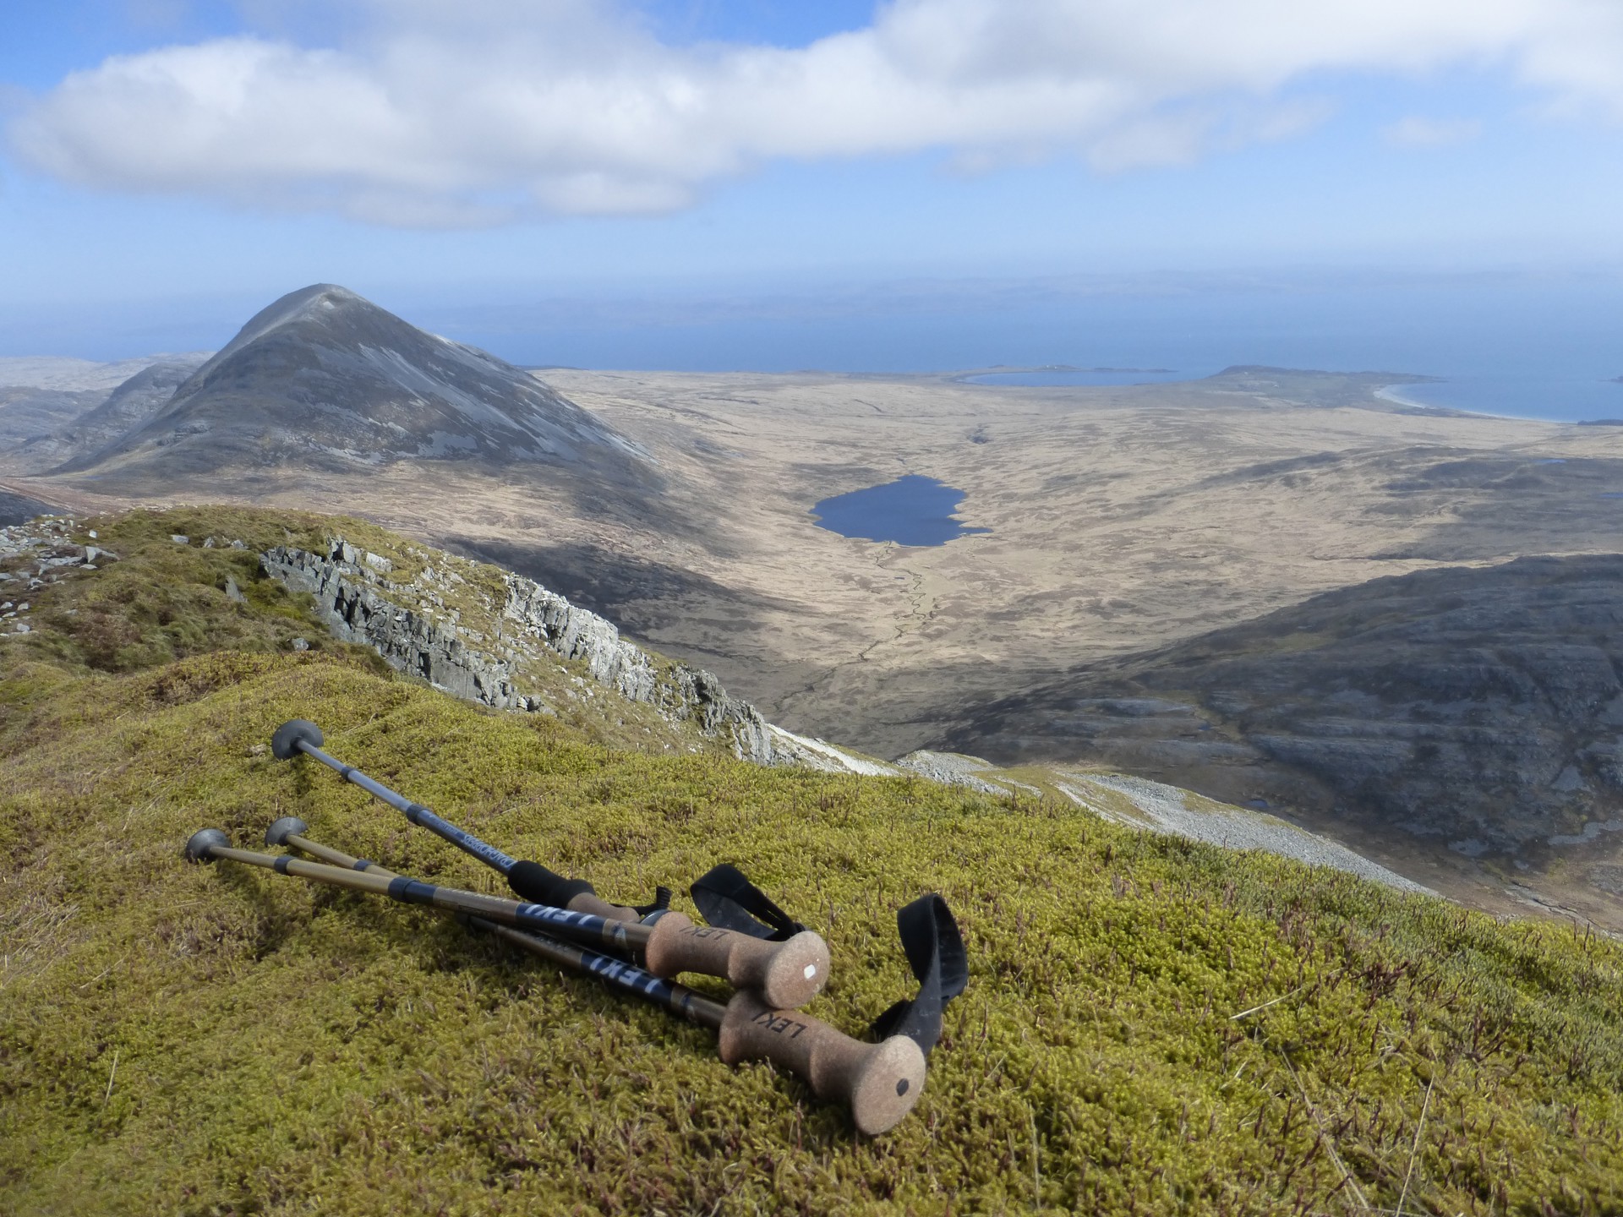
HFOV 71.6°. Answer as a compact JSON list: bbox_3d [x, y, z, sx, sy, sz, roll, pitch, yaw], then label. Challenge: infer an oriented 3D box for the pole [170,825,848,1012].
[{"bbox_3d":[-0.370,0.247,1.000,1.003,0.060,0.065,-5,40,42],"label":"pole"}]

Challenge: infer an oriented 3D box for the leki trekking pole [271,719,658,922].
[{"bbox_3d":[-0.425,0.211,1.191,0.065,0.065,1.095,-46,28,-26],"label":"leki trekking pole"}]

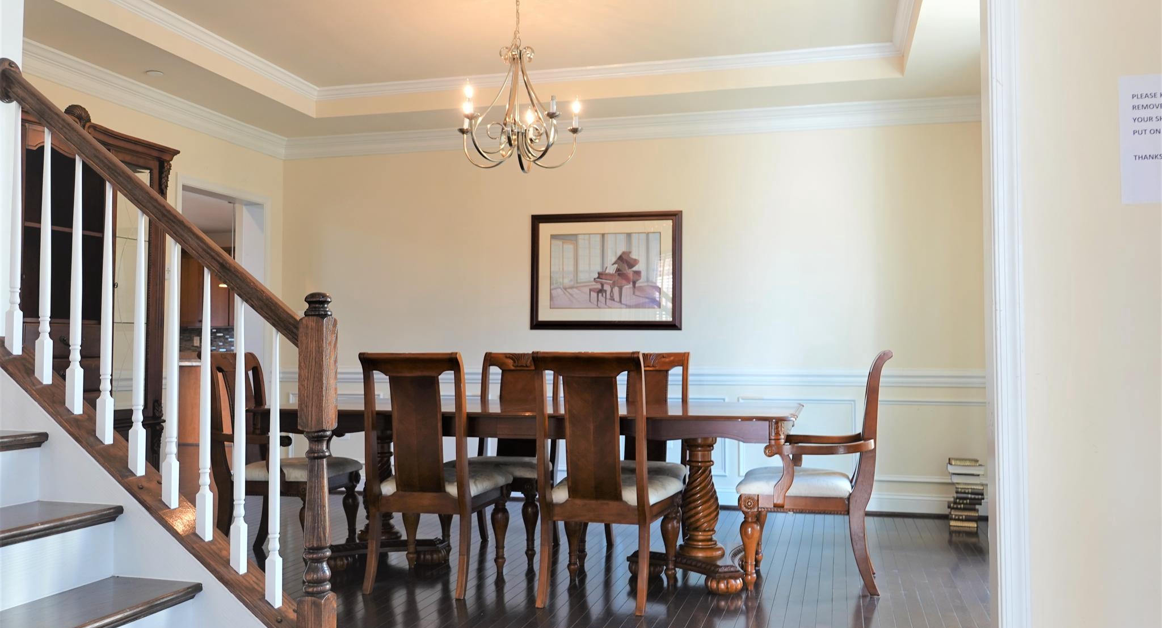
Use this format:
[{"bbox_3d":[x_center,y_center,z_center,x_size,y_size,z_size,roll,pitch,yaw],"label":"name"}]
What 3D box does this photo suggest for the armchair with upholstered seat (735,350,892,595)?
[{"bbox_3d":[1.030,0.673,4.134,0.651,1.018,0.566,-1,-2,15],"label":"armchair with upholstered seat"}]

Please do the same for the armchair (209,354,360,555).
[{"bbox_3d":[-1.499,0.693,4.635,0.651,1.013,0.566,-1,-2,15],"label":"armchair"}]

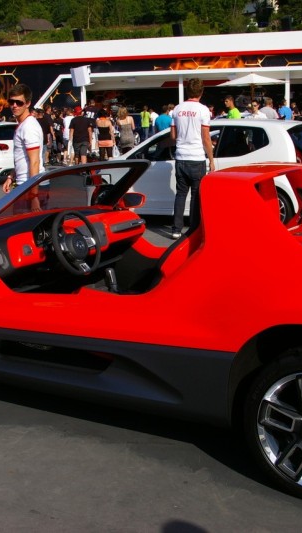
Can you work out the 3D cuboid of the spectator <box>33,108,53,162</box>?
[{"bbox_3d":[-3.101,-3.901,20.614,0.500,1.760,0.360,6,14,30],"label":"spectator"}]

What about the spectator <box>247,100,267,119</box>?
[{"bbox_3d":[2.286,-2.715,15.000,0.500,1.740,0.340,4,13,21],"label":"spectator"}]

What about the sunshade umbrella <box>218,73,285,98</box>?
[{"bbox_3d":[3.255,-4.890,22.237,2.400,2.650,2.400,-1,12,0],"label":"sunshade umbrella"}]

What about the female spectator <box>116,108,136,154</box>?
[{"bbox_3d":[-0.619,-3.145,17.300,0.460,1.680,0.320,0,12,6],"label":"female spectator"}]

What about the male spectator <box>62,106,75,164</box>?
[{"bbox_3d":[-2.538,-4.062,21.500,0.500,1.770,0.360,0,12,6],"label":"male spectator"}]

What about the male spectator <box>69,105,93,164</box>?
[{"bbox_3d":[-1.919,-3.640,19.479,0.600,1.780,0.380,0,12,6],"label":"male spectator"}]

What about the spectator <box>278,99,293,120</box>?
[{"bbox_3d":[3.915,-3.959,20.134,0.520,1.760,0.350,5,14,23],"label":"spectator"}]

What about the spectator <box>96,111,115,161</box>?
[{"bbox_3d":[-1.122,-3.062,17.200,0.460,1.660,0.320,0,12,3],"label":"spectator"}]

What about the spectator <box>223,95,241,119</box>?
[{"bbox_3d":[1.651,-2.560,14.000,0.360,1.780,0.500,1,12,9],"label":"spectator"}]

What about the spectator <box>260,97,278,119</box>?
[{"bbox_3d":[3.169,-3.674,18.686,0.550,1.770,0.360,5,14,24],"label":"spectator"}]

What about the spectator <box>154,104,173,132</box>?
[{"bbox_3d":[0.350,-3.549,18.985,0.520,1.750,0.350,1,13,7],"label":"spectator"}]

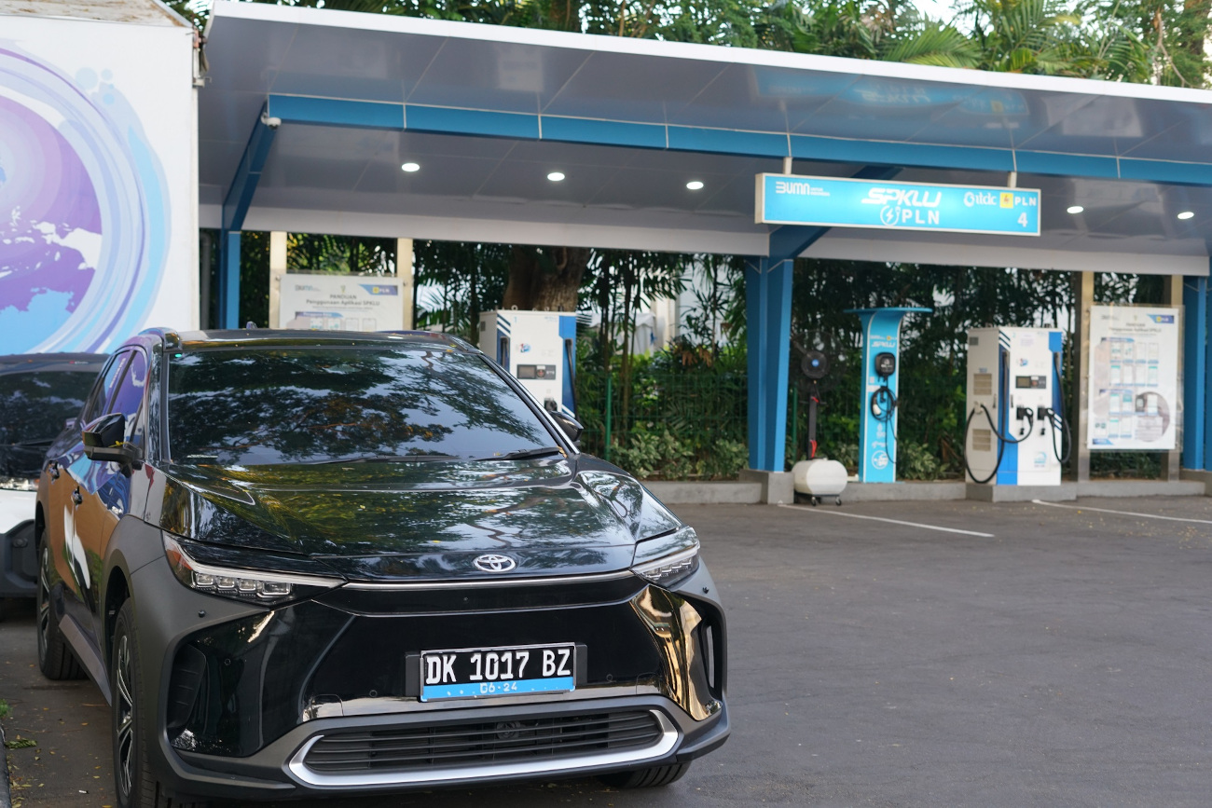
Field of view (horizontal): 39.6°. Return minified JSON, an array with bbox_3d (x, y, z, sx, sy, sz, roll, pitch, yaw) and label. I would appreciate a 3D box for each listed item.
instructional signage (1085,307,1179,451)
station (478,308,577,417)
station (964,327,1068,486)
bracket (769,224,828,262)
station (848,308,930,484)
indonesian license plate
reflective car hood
[{"bbox_3d":[6.911,-0.332,21.963,1.410,1.861,0.040,1,1,-21],"label":"instructional signage"},{"bbox_3d":[-0.883,-0.038,18.714,0.916,1.944,0.658,1,1,-21],"label":"station"},{"bbox_3d":[5.134,0.035,21.047,0.950,1.923,0.658,1,1,-21],"label":"station"},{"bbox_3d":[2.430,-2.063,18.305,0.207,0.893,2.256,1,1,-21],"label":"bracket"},{"bbox_3d":[3.380,-0.083,20.194,0.780,2.087,0.752,1,1,-21],"label":"station"},{"bbox_3d":[-0.290,0.731,4.595,0.437,0.138,0.020,0,1,-22],"label":"indonesian license plate"},{"bbox_3d":[-0.528,0.341,5.181,1.690,0.280,1.230,0,1,-22],"label":"reflective car hood"}]

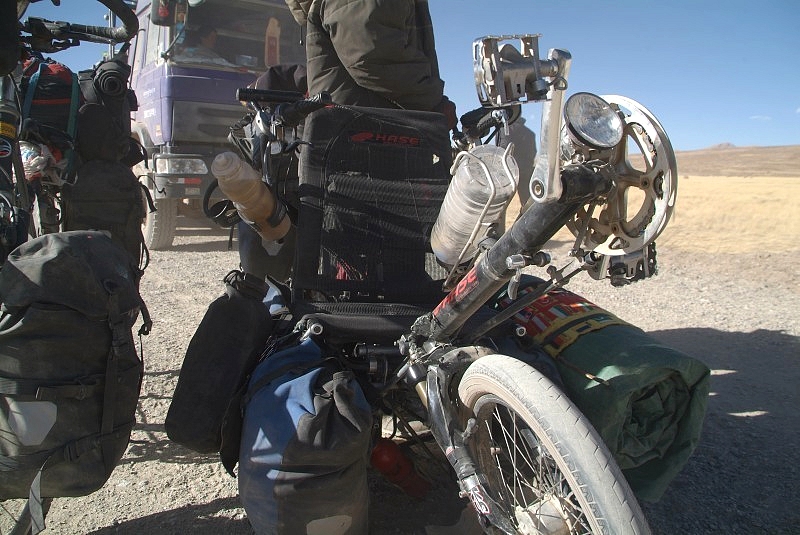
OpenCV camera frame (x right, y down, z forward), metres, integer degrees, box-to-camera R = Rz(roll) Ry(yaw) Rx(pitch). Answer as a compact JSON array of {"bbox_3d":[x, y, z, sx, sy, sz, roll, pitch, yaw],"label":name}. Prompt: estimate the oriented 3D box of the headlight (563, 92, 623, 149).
[{"bbox_3d":[0.227,-0.168,0.751,0.081,0.081,0.058,-4,-21,-21],"label":"headlight"}]

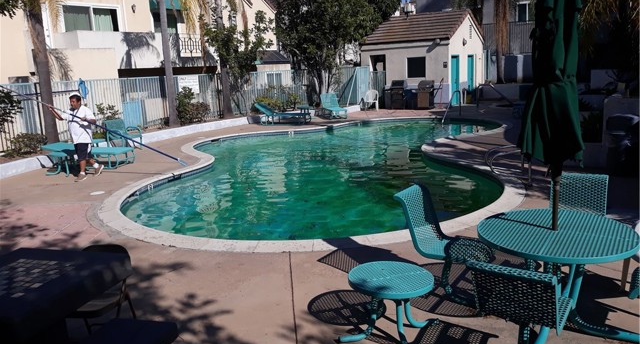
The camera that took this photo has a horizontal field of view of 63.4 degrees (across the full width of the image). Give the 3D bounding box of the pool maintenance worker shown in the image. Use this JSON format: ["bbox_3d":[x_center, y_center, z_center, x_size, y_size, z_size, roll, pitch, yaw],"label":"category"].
[{"bbox_3d":[-4.715,-0.685,9.922,0.720,1.670,0.720,7,15,40],"label":"pool maintenance worker"}]

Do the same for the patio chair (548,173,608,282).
[{"bbox_3d":[2.096,0.539,4.338,0.480,0.910,0.640,5,14,33],"label":"patio chair"}]

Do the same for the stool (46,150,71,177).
[{"bbox_3d":[-5.302,-0.153,10.516,0.430,0.440,0.430,-8,13,-27],"label":"stool"}]

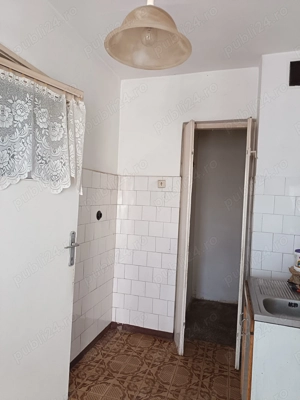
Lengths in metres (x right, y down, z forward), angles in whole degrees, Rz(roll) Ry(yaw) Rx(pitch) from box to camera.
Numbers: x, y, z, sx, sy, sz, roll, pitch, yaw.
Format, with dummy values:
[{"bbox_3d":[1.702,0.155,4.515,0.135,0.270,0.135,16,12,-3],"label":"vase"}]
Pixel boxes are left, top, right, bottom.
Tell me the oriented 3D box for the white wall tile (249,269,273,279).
[{"bbox_3d":[0.892,0.633,2.230,0.150,0.150,0.010,3,1,17],"label":"white wall tile"}]

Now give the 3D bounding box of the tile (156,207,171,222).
[{"bbox_3d":[0.136,0.141,2.704,0.150,0.150,0.010,2,0,17],"label":"tile"}]

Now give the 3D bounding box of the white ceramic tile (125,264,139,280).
[{"bbox_3d":[-0.180,0.731,2.786,0.150,0.150,0.010,2,0,17],"label":"white ceramic tile"}]

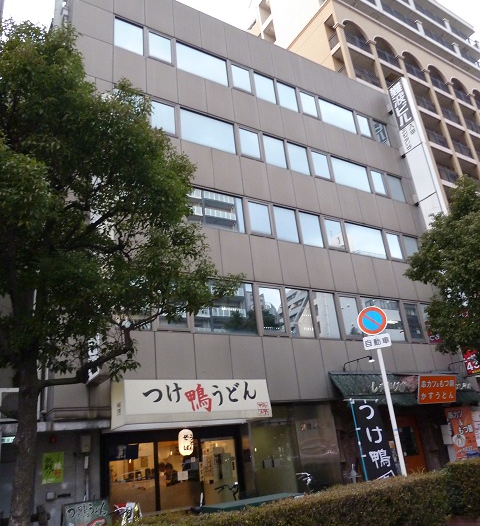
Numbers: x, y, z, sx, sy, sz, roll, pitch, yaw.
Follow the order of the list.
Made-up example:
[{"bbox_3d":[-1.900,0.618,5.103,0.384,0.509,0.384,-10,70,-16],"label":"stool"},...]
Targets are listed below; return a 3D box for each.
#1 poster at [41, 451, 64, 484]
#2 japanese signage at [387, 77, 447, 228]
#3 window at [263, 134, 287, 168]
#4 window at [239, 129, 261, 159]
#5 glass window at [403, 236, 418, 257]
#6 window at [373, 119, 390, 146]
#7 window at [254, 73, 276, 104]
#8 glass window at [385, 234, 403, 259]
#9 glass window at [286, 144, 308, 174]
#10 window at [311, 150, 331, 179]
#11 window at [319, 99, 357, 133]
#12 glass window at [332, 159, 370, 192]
[{"bbox_3d":[-4.586,5.037,11.357,0.477,0.701,0.015,8,-26,-31],"label":"poster"},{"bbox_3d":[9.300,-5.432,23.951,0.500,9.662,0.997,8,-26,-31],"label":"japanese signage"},{"bbox_3d":[1.456,-4.571,19.103,1.164,1.447,0.100,8,-26,-31],"label":"window"},{"bbox_3d":[0.385,-4.664,18.122,0.879,1.252,0.120,8,-27,-31],"label":"window"},{"bbox_3d":[8.015,-0.532,21.280,1.005,1.443,0.120,8,-27,-31],"label":"glass window"},{"bbox_3d":[7.241,-6.608,23.629,1.004,1.395,0.120,8,-27,-31],"label":"window"},{"bbox_3d":[1.097,-7.500,19.948,1.045,1.395,0.120,8,-27,-31],"label":"window"},{"bbox_3d":[6.881,-0.715,20.504,0.787,1.214,0.120,8,-27,-31],"label":"glass window"},{"bbox_3d":[2.595,-4.552,20.192,1.100,1.455,0.100,8,-26,-31],"label":"glass window"},{"bbox_3d":[3.672,-4.381,20.831,0.932,1.314,0.100,8,-26,-31],"label":"window"},{"bbox_3d":[4.909,-7.301,23.063,2.308,1.468,0.100,8,-26,-31],"label":"window"},{"bbox_3d":[5.053,-3.958,20.947,2.236,1.471,0.120,8,-27,-31],"label":"glass window"}]

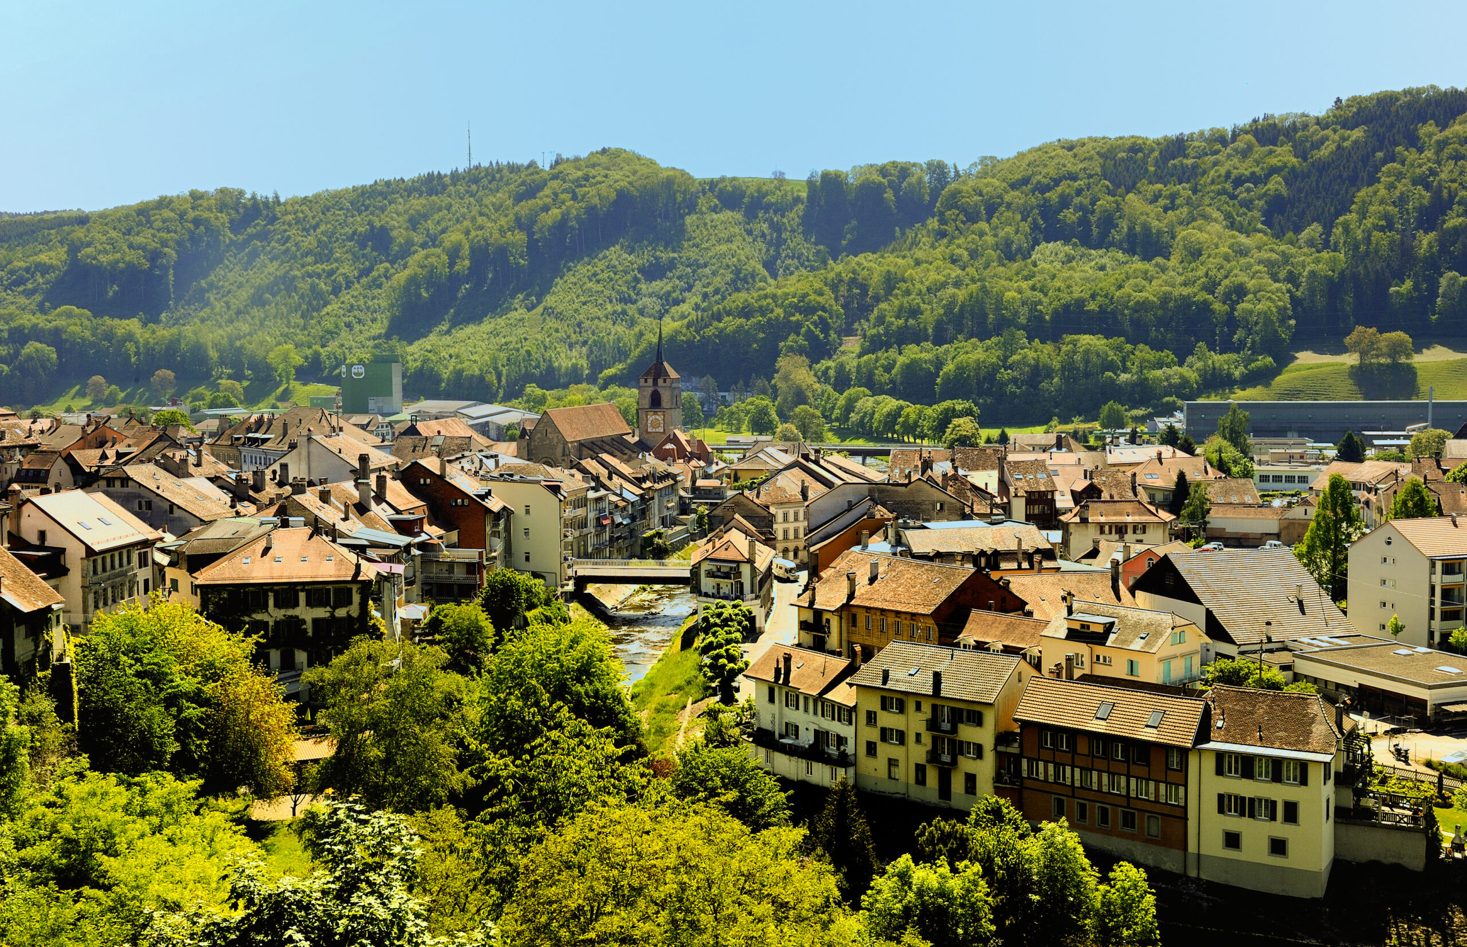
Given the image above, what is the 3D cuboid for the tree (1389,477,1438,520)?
[{"bbox_3d":[103.460,8.710,260.610,7.170,16.250,7.170,1,5,22],"label":"tree"}]

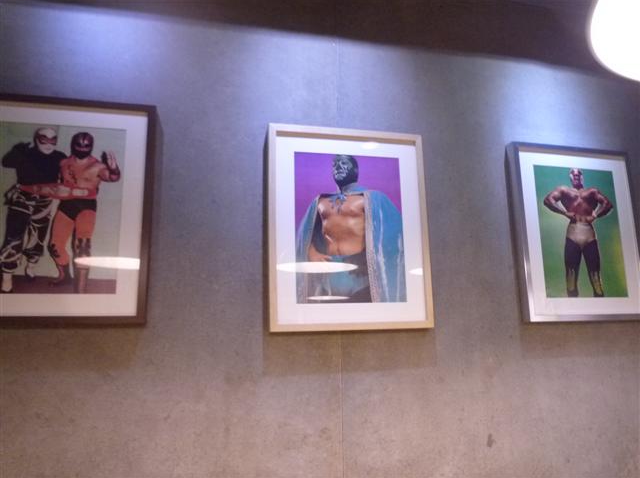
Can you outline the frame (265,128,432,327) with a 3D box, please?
[{"bbox_3d":[0.078,-0.031,1.219,0.425,0.528,0.037,1,-10,-12],"label":"frame"}]

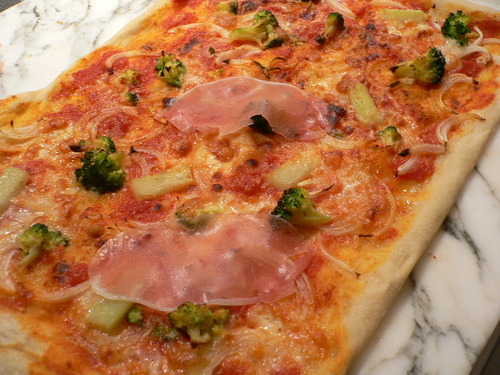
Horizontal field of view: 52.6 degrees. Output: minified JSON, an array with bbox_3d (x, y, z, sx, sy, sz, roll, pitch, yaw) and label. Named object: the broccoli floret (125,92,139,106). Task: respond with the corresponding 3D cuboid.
[{"bbox_3d":[-0.104,-0.077,0.445,0.012,0.008,0.012,12,52,9],"label":"broccoli floret"}]

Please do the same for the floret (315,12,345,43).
[{"bbox_3d":[0.080,-0.160,0.509,0.022,0.015,0.043,22,54,17],"label":"floret"}]

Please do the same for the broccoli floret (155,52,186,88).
[{"bbox_3d":[-0.073,-0.108,0.465,0.028,0.018,0.035,13,52,10],"label":"broccoli floret"}]

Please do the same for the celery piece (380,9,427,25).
[{"bbox_3d":[0.159,-0.178,0.526,0.045,0.009,0.016,5,51,4],"label":"celery piece"}]

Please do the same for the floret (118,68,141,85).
[{"bbox_3d":[-0.113,-0.104,0.474,0.021,0.011,0.016,-14,52,-12],"label":"floret"}]

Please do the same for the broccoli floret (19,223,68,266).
[{"bbox_3d":[-0.141,0.039,0.345,0.034,0.020,0.030,2,51,2],"label":"broccoli floret"}]

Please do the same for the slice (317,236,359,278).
[{"bbox_3d":[0.060,0.047,0.346,0.007,0.005,0.034,-34,58,-24],"label":"slice"}]

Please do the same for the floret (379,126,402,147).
[{"bbox_3d":[0.115,-0.042,0.414,0.019,0.012,0.015,0,51,0],"label":"floret"}]

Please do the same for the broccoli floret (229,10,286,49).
[{"bbox_3d":[0.008,-0.161,0.513,0.058,0.024,0.046,-12,51,-10],"label":"broccoli floret"}]

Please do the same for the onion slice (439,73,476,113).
[{"bbox_3d":[0.185,-0.086,0.453,0.033,0.006,0.046,4,51,3],"label":"onion slice"}]

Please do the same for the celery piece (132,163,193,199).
[{"bbox_3d":[-0.067,-0.005,0.386,0.045,0.008,0.015,-21,54,-16],"label":"celery piece"}]

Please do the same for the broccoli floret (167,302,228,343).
[{"bbox_3d":[-0.031,0.084,0.312,0.039,0.018,0.026,-3,50,-2],"label":"broccoli floret"}]

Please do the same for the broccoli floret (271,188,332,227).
[{"bbox_3d":[0.037,0.014,0.368,0.046,0.022,0.027,19,53,15],"label":"broccoli floret"}]

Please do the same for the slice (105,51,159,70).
[{"bbox_3d":[-0.116,-0.124,0.495,0.051,0.006,0.018,-12,51,-10],"label":"slice"}]

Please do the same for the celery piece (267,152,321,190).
[{"bbox_3d":[0.034,-0.013,0.399,0.040,0.009,0.017,-26,55,-20],"label":"celery piece"}]

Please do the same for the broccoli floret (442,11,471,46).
[{"bbox_3d":[0.208,-0.160,0.509,0.028,0.030,0.033,11,51,9],"label":"broccoli floret"}]

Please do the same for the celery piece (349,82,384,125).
[{"bbox_3d":[0.103,-0.076,0.452,0.016,0.009,0.045,-8,50,-6],"label":"celery piece"}]

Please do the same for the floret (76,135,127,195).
[{"bbox_3d":[-0.115,-0.017,0.391,0.040,0.028,0.045,-8,50,-7],"label":"floret"}]

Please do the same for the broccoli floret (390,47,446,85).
[{"bbox_3d":[0.157,-0.114,0.471,0.053,0.028,0.034,-8,50,-7],"label":"broccoli floret"}]

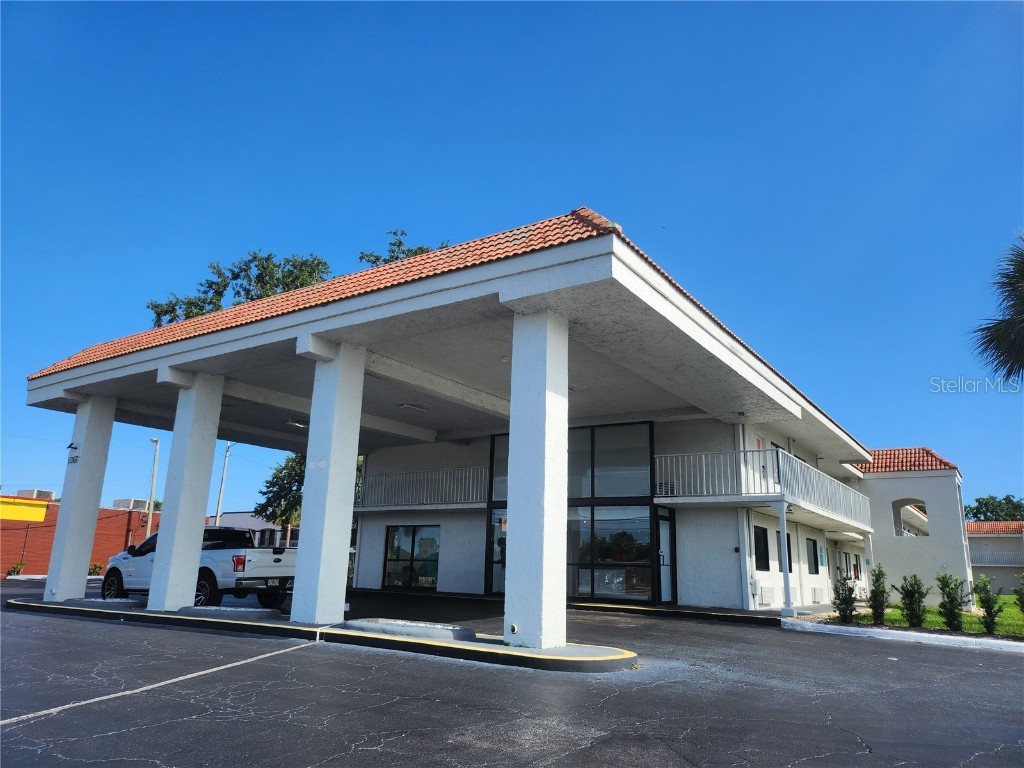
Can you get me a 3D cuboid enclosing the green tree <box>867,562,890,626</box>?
[{"bbox_3d":[7.333,4.187,14.286,0.470,1.240,0.450,-8,-17,33],"label":"green tree"}]

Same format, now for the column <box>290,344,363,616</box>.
[{"bbox_3d":[-3.357,1.779,13.126,0.644,4.976,0.655,-8,-17,33],"label":"column"}]

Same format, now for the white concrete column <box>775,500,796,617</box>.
[{"bbox_3d":[6.069,3.861,15.776,0.290,2.493,0.260,-8,-17,33],"label":"white concrete column"}]

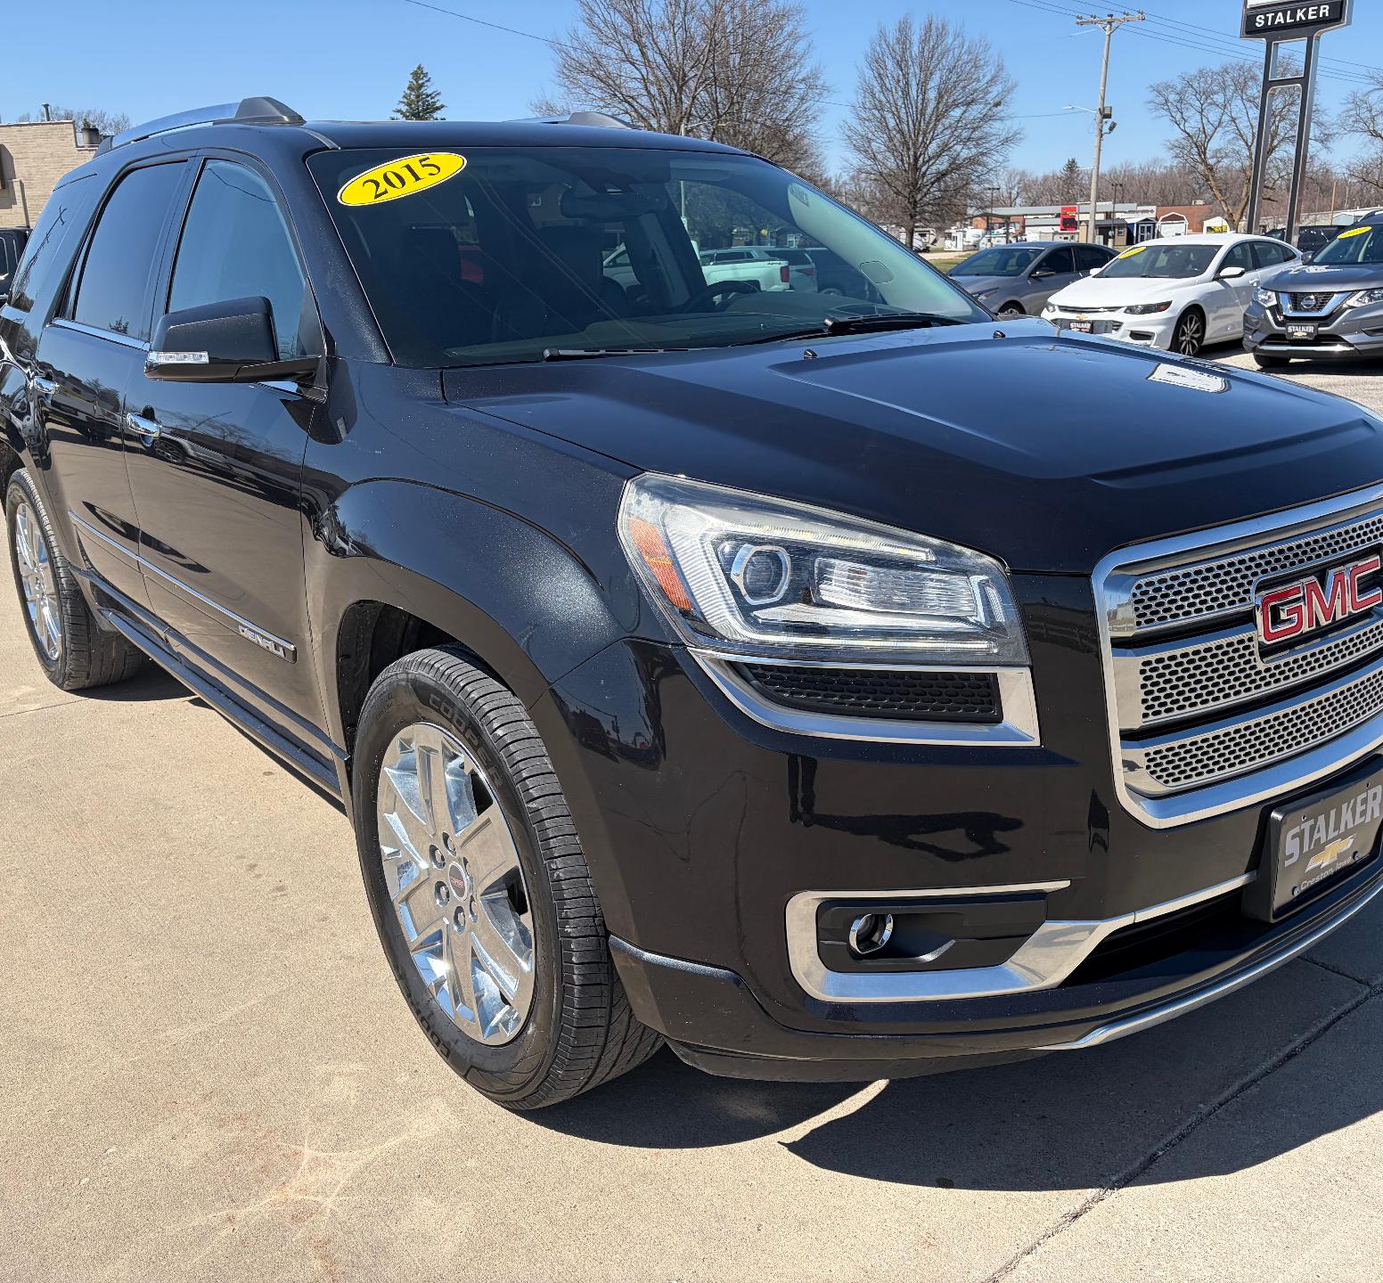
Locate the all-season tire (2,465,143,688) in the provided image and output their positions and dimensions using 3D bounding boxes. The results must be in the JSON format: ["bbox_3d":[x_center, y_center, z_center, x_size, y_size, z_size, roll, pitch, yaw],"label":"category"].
[{"bbox_3d":[-2.171,-0.234,4.516,0.255,0.780,0.780,-13,20,-36],"label":"all-season tire"}]

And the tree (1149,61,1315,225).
[{"bbox_3d":[34.877,-31.001,82.893,9.897,11.736,9.897,5,18,21],"label":"tree"}]

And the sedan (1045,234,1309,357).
[{"bbox_3d":[6.668,-4.581,16.969,4.920,1.460,1.870,-14,20,-35],"label":"sedan"}]

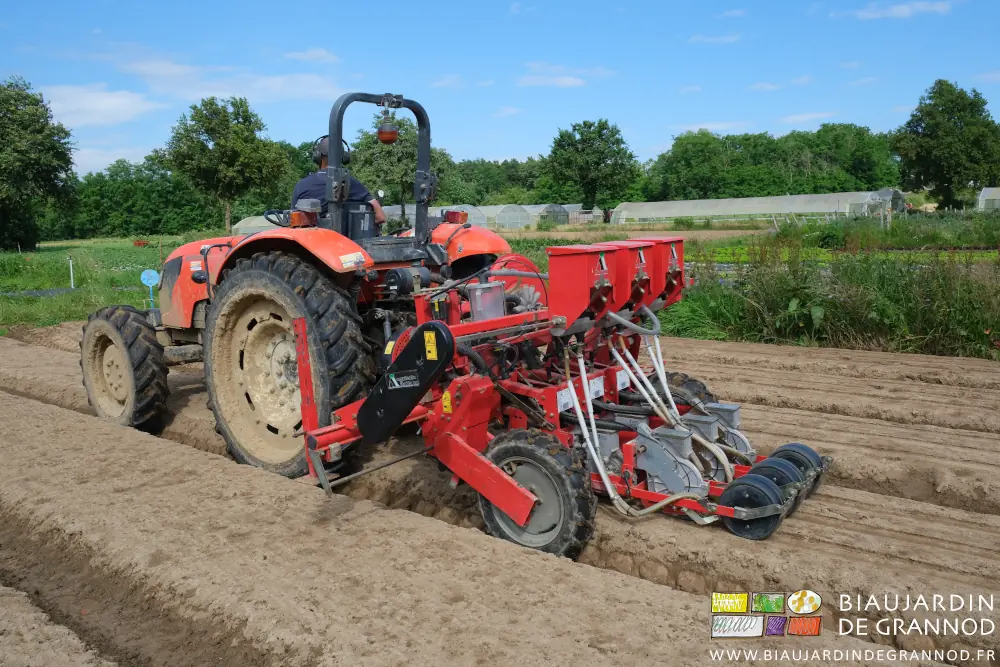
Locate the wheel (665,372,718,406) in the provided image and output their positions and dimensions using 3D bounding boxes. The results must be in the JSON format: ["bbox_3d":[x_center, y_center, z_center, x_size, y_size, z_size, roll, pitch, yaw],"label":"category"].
[{"bbox_3d":[1.084,0.583,4.661,0.665,0.665,0.150,8,13,38],"label":"wheel"}]

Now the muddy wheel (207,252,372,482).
[{"bbox_3d":[-1.359,0.249,4.660,1.490,1.490,0.290,5,10,37],"label":"muddy wheel"}]

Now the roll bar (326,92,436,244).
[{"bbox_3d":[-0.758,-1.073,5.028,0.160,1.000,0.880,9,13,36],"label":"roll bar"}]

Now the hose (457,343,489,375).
[{"bbox_3d":[-0.139,0.127,3.800,0.170,0.160,0.090,5,10,37],"label":"hose"}]

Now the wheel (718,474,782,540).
[{"bbox_3d":[1.115,0.769,3.315,0.275,0.275,0.105,8,13,38],"label":"wheel"}]

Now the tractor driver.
[{"bbox_3d":[-1.283,-0.770,5.481,0.600,1.280,0.780,-8,10,-38],"label":"tractor driver"}]

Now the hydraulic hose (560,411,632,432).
[{"bbox_3d":[0.495,0.453,3.760,0.480,0.075,0.060,8,13,38],"label":"hydraulic hose"}]

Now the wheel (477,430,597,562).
[{"bbox_3d":[0.157,0.779,3.543,0.665,0.665,0.150,8,13,38],"label":"wheel"}]

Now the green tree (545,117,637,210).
[{"bbox_3d":[12.948,-22.957,105.000,12.878,14.278,12.621,-1,8,0],"label":"green tree"}]

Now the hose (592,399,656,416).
[{"bbox_3d":[0.667,0.400,4.014,0.440,0.085,0.060,8,13,38],"label":"hose"}]

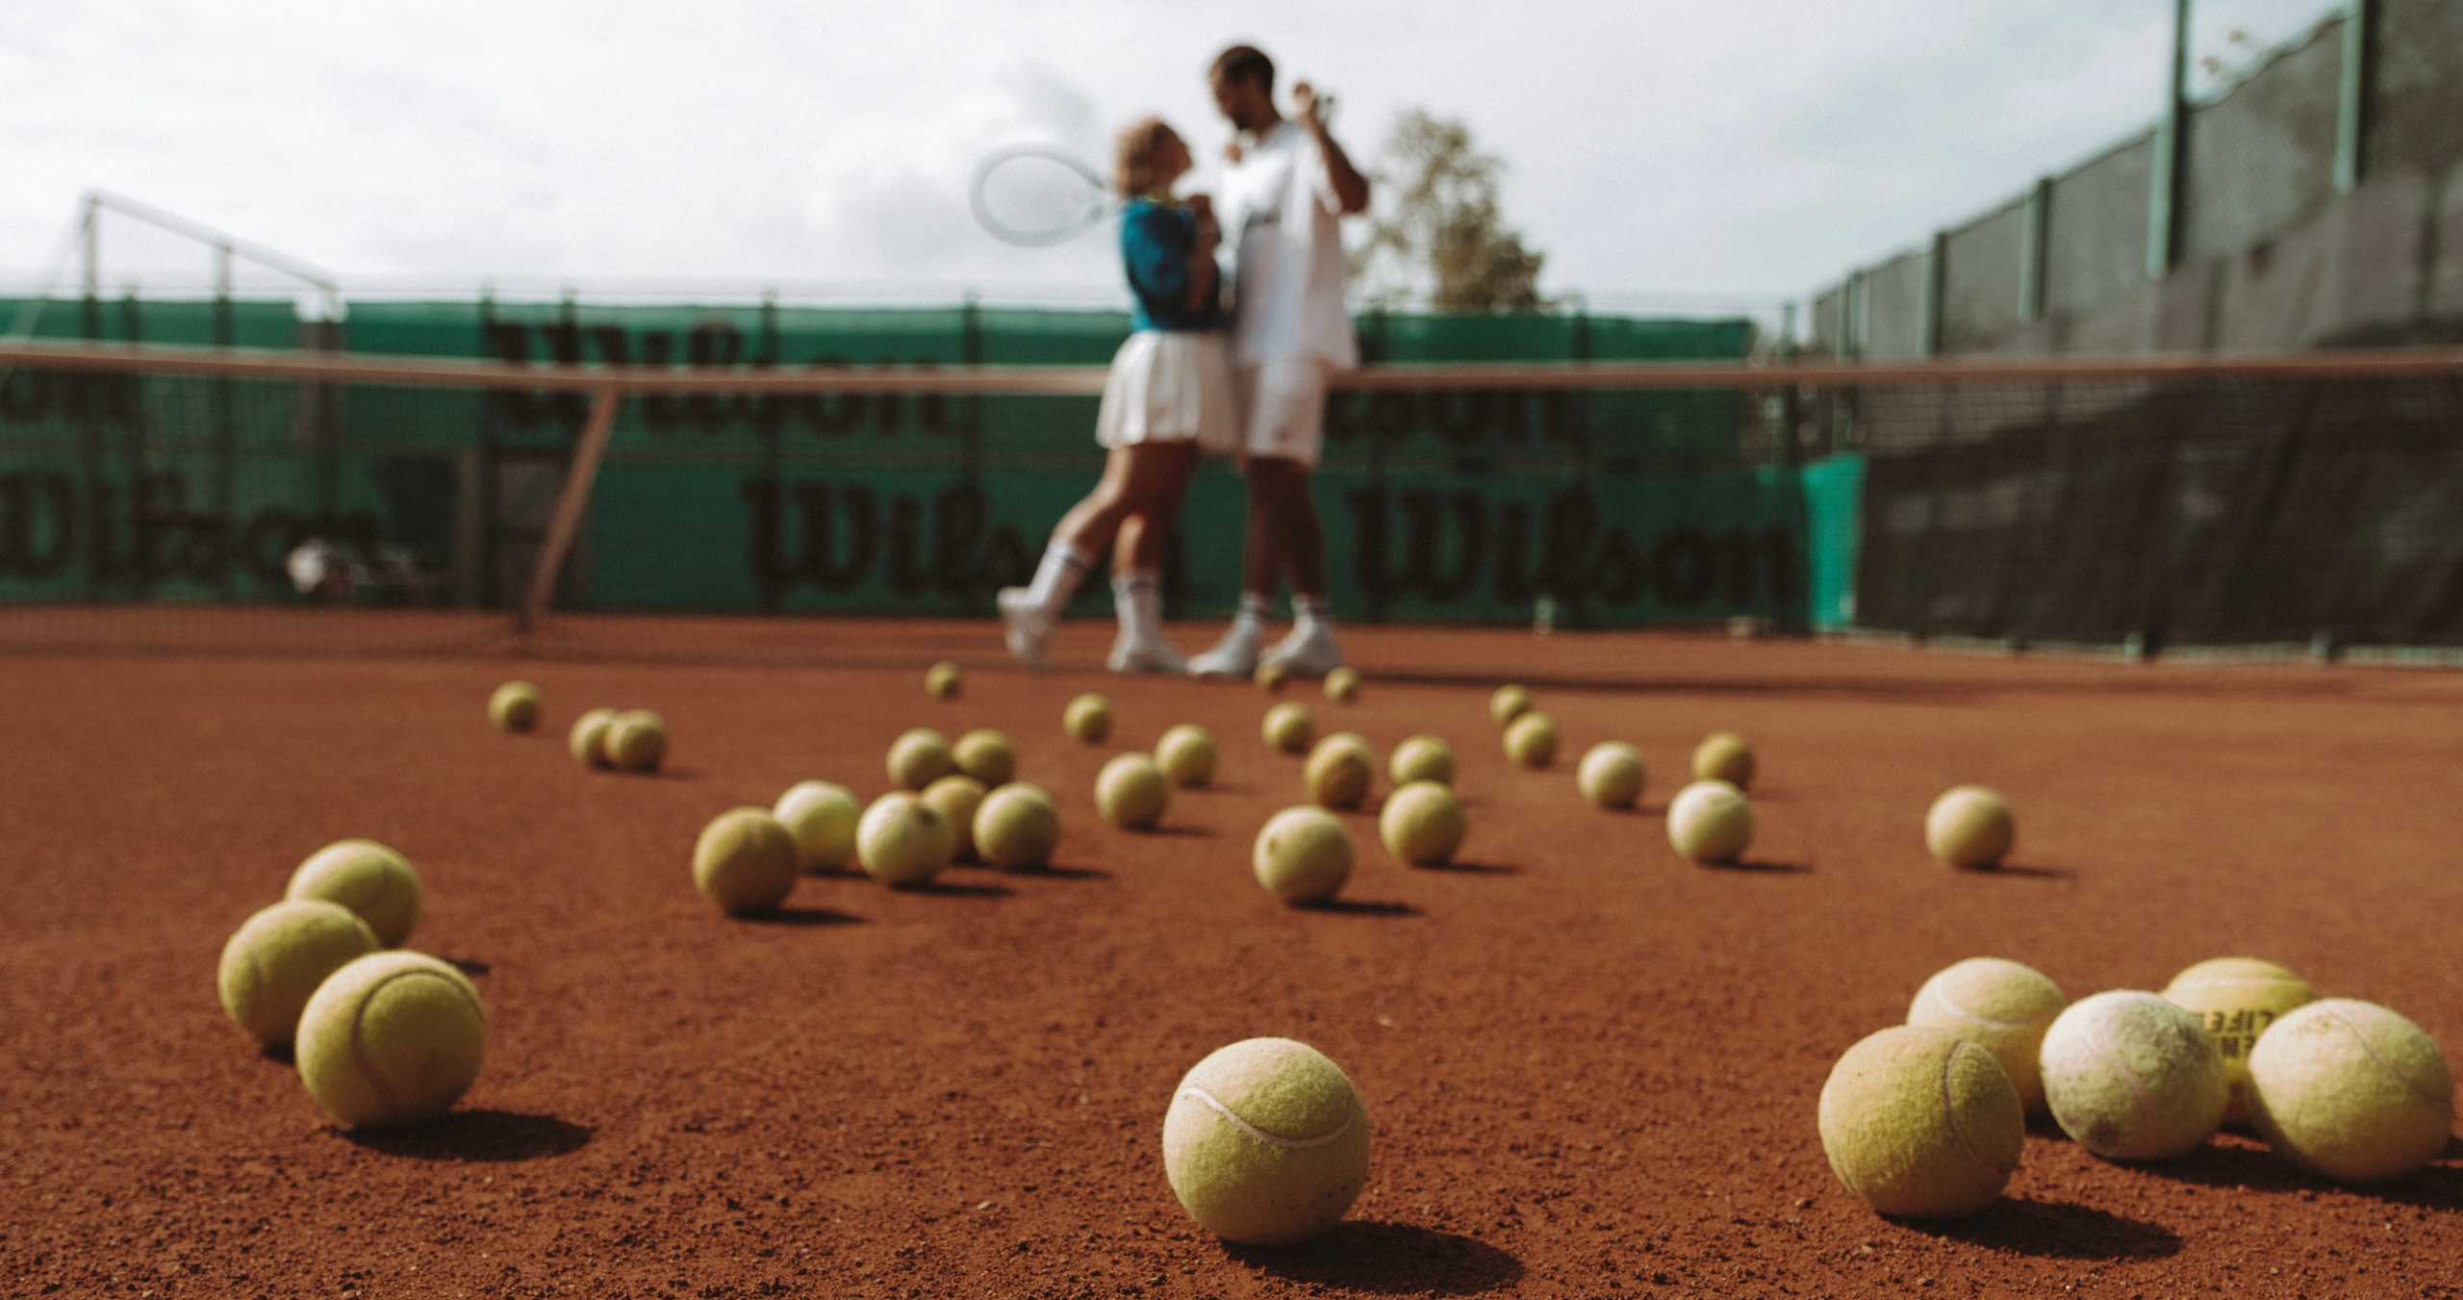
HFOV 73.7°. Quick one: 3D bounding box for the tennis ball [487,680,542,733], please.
[{"bbox_3d":[-0.897,0.074,2.068,0.067,0.067,0.067,1,2,0],"label":"tennis ball"}]

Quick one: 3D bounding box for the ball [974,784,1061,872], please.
[{"bbox_3d":[-0.165,0.136,1.269,0.067,0.067,0.067,1,2,0],"label":"ball"}]

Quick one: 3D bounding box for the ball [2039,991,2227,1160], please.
[{"bbox_3d":[0.358,0.169,0.652,0.067,0.067,0.067,1,2,0],"label":"ball"}]

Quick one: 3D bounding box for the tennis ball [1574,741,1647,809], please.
[{"bbox_3d":[0.385,0.126,1.658,0.067,0.067,0.067,1,2,0],"label":"tennis ball"}]

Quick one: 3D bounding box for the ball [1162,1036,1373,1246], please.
[{"bbox_3d":[0.012,0.166,0.554,0.067,0.067,0.067,1,2,0],"label":"ball"}]

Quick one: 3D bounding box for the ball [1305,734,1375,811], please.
[{"bbox_3d":[0.108,0.118,1.630,0.067,0.067,0.067,1,2,0],"label":"ball"}]

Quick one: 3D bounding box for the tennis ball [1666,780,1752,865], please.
[{"bbox_3d":[0.390,0.140,1.337,0.067,0.067,0.067,1,2,0],"label":"tennis ball"}]

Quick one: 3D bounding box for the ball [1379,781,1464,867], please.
[{"bbox_3d":[0.151,0.137,1.293,0.067,0.067,0.067,1,2,0],"label":"ball"}]

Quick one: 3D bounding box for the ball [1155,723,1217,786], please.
[{"bbox_3d":[-0.049,0.113,1.770,0.067,0.067,0.067,1,2,0],"label":"ball"}]

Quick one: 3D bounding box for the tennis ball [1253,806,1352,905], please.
[{"bbox_3d":[0.050,0.145,1.154,0.067,0.067,0.067,1,2,0],"label":"tennis ball"}]

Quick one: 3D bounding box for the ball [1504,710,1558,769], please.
[{"bbox_3d":[0.386,0.116,2.115,0.067,0.067,0.067,1,2,0],"label":"ball"}]

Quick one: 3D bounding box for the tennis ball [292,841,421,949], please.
[{"bbox_3d":[-0.500,0.142,0.938,0.067,0.067,0.067,1,2,0],"label":"tennis ball"}]

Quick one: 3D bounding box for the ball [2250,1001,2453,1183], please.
[{"bbox_3d":[0.434,0.170,0.636,0.067,0.067,0.067,1,2,0],"label":"ball"}]

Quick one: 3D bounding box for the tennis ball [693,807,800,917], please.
[{"bbox_3d":[-0.297,0.131,1.013,0.067,0.067,0.067,1,2,0],"label":"tennis ball"}]

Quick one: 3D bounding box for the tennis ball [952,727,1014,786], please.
[{"bbox_3d":[-0.261,0.118,1.725,0.067,0.067,0.067,1,2,0],"label":"tennis ball"}]

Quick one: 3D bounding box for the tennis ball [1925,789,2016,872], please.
[{"bbox_3d":[0.579,0.141,1.282,0.067,0.067,0.067,1,2,0],"label":"tennis ball"}]

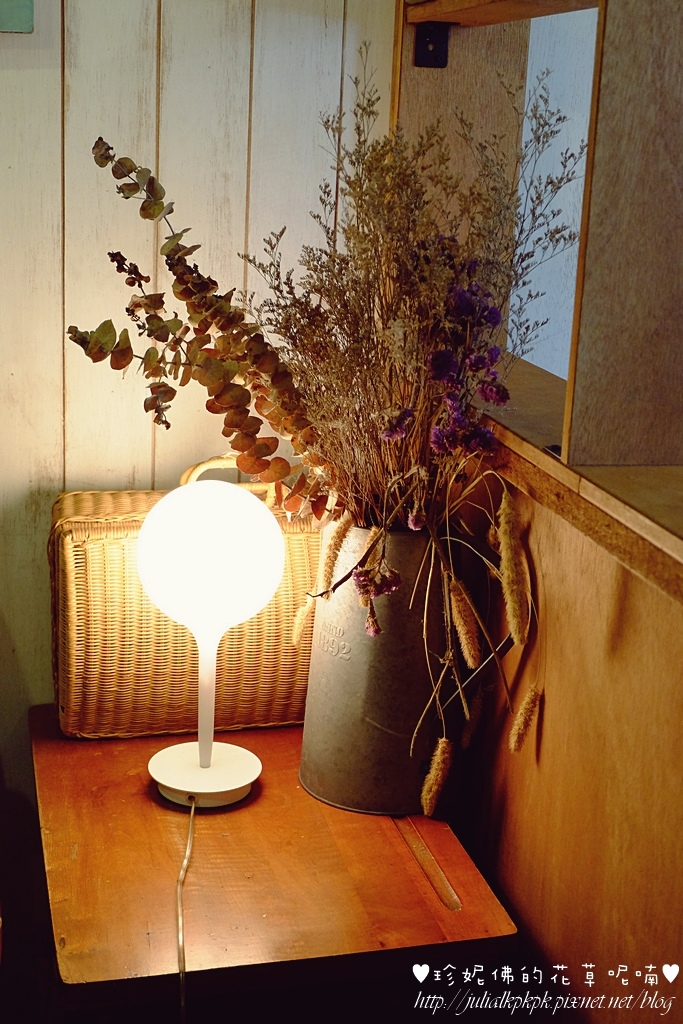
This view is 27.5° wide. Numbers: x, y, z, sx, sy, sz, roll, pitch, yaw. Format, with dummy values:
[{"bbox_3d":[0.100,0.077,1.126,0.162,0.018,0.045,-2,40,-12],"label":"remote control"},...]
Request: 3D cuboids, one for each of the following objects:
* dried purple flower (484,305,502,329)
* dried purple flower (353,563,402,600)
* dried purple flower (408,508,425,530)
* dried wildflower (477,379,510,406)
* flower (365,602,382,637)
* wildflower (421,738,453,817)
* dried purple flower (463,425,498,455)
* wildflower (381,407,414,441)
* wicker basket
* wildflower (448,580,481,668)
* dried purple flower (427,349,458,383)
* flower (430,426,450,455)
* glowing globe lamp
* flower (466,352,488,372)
[{"bbox_3d":[0.145,-0.186,1.330,0.018,0.023,0.018,4,15,6],"label":"dried purple flower"},{"bbox_3d":[0.033,0.065,1.295,0.046,0.032,0.035,3,15,2],"label":"dried purple flower"},{"bbox_3d":[0.071,0.007,1.312,0.015,0.021,0.015,3,15,0],"label":"dried purple flower"},{"bbox_3d":[0.144,-0.113,1.320,0.032,0.026,0.026,4,15,6],"label":"dried wildflower"},{"bbox_3d":[0.030,0.099,1.294,0.017,0.036,0.017,3,15,0],"label":"flower"},{"bbox_3d":[0.091,0.256,1.343,0.018,0.080,0.018,8,13,-1],"label":"wildflower"},{"bbox_3d":[0.134,-0.070,1.341,0.033,0.028,0.029,3,15,0],"label":"dried purple flower"},{"bbox_3d":[0.053,-0.083,1.310,0.032,0.031,0.027,3,15,2],"label":"wildflower"},{"bbox_3d":[-0.133,0.080,1.545,0.370,0.293,0.119,-1,15,-15],"label":"wicker basket"},{"bbox_3d":[0.118,0.106,1.335,0.021,0.092,0.020,-13,11,4],"label":"wildflower"},{"bbox_3d":[0.095,-0.137,1.306,0.030,0.031,0.027,3,15,0],"label":"dried purple flower"},{"bbox_3d":[0.094,-0.069,1.320,0.021,0.028,0.021,4,15,4],"label":"flower"},{"bbox_3d":[-0.128,0.122,1.348,0.140,0.311,0.140,3,15,0],"label":"glowing globe lamp"},{"bbox_3d":[0.128,-0.141,1.314,0.021,0.019,0.019,3,15,0],"label":"flower"}]

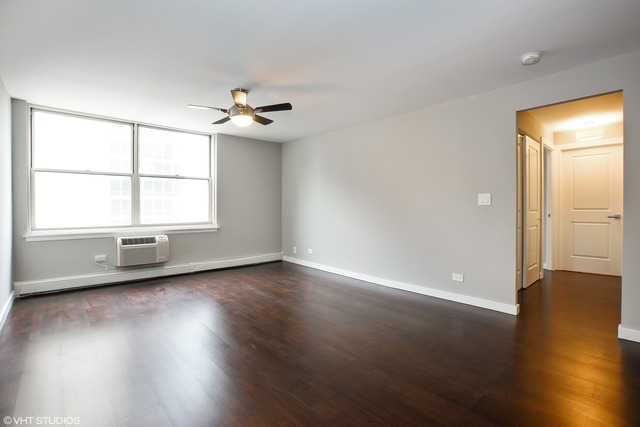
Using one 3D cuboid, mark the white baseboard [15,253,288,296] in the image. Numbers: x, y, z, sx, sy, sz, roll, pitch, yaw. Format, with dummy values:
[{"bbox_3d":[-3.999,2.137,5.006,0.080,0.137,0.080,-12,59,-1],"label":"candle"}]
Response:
[{"bbox_3d":[-2.229,0.905,4.581,3.699,0.185,0.075,-1,2,-39],"label":"white baseboard"}]

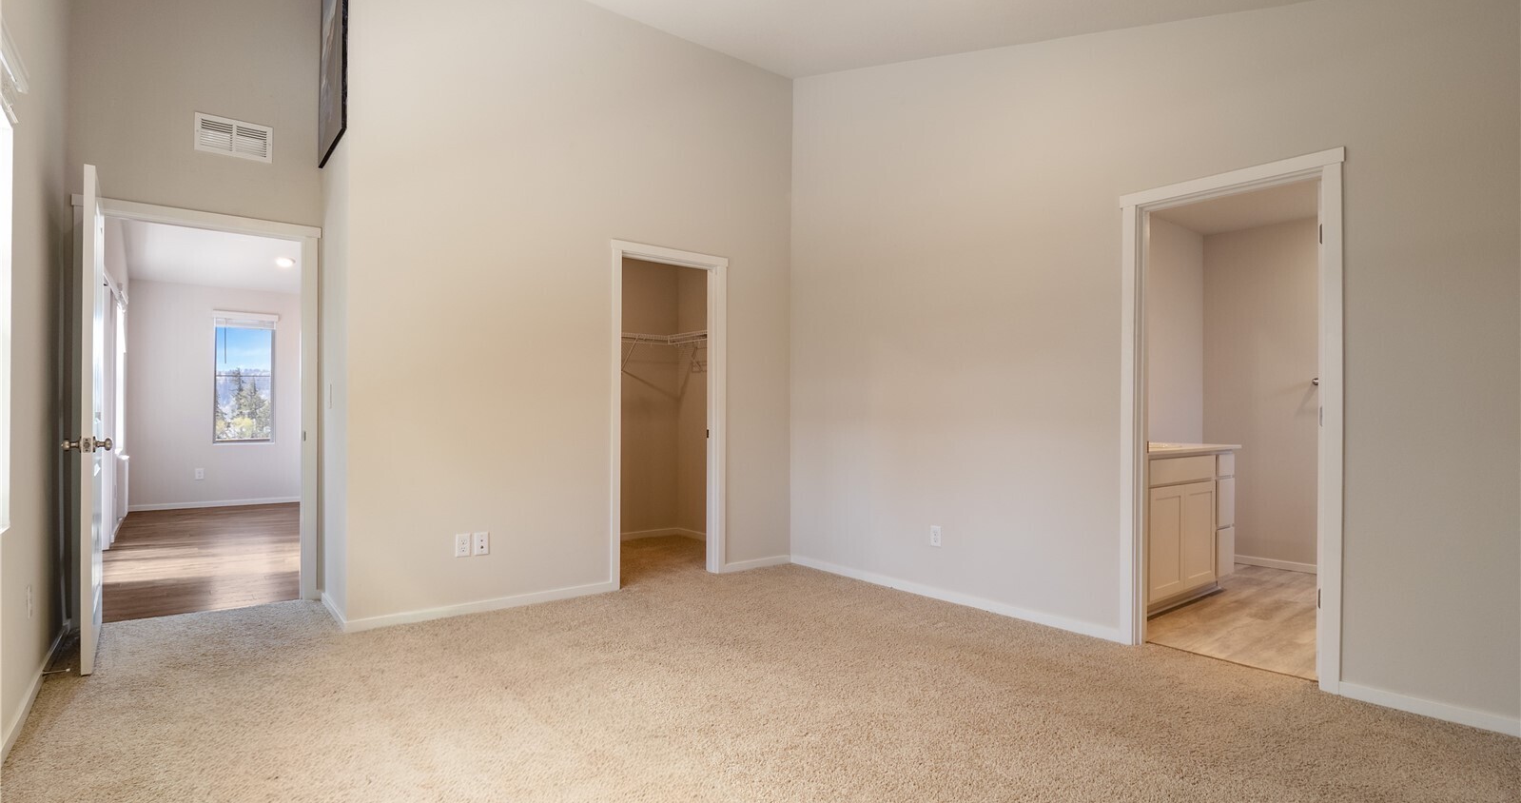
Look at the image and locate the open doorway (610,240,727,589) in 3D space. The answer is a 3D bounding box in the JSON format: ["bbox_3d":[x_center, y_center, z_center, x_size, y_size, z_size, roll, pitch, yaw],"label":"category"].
[{"bbox_3d":[-0.602,0.088,4.528,0.840,2.120,0.130,1,-1,-38],"label":"open doorway"}]

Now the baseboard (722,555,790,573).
[{"bbox_3d":[-0.006,1.134,4.908,0.575,0.060,0.016,1,-1,-38],"label":"baseboard"}]

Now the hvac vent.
[{"bbox_3d":[-2.822,-1.411,3.775,0.345,0.197,0.018,1,-1,-37],"label":"hvac vent"}]

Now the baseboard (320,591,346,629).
[{"bbox_3d":[-2.228,1.096,3.668,0.016,0.058,0.710,1,-1,-39],"label":"baseboard"}]

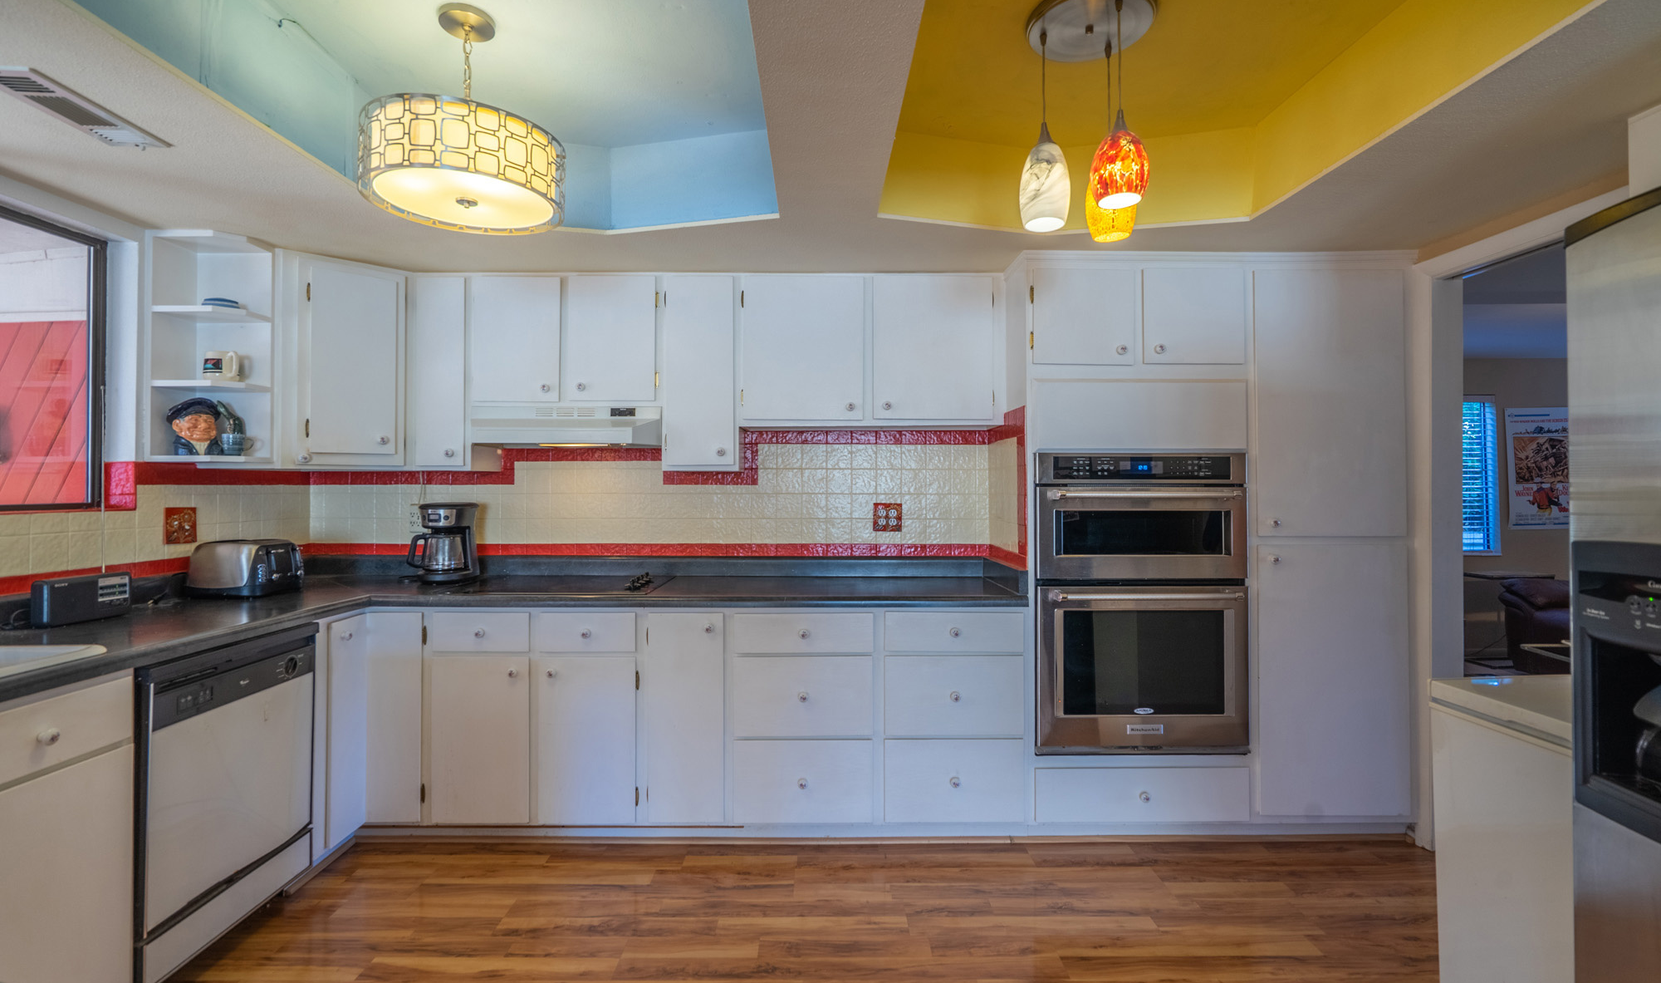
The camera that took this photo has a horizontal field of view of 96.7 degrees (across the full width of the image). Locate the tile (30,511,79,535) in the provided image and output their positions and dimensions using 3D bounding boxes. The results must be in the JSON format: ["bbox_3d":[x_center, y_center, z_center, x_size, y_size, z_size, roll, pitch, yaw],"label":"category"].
[{"bbox_3d":[-2.272,0.093,2.148,0.010,0.058,0.110,0,0,-1],"label":"tile"}]

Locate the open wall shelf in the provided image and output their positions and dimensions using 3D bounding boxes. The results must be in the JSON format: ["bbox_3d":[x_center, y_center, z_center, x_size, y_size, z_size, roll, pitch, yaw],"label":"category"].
[{"bbox_3d":[-2.128,-0.477,2.535,0.295,0.765,0.205,0,0,-1],"label":"open wall shelf"}]

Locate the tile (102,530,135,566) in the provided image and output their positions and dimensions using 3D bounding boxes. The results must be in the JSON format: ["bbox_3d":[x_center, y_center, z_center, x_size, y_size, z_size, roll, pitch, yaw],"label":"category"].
[{"bbox_3d":[-2.283,0.181,2.367,0.012,0.110,0.110,0,0,0],"label":"tile"}]

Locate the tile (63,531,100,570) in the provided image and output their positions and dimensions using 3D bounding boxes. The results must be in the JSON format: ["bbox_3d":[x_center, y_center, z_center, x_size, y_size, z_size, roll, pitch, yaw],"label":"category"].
[{"bbox_3d":[-2.273,0.178,2.248,0.010,0.112,0.108,0,0,-1],"label":"tile"}]

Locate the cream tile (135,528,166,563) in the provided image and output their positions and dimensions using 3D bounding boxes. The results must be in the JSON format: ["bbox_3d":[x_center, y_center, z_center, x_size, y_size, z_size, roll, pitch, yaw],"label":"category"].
[{"bbox_3d":[-2.276,0.178,2.468,0.010,0.108,0.107,0,0,-1],"label":"cream tile"}]

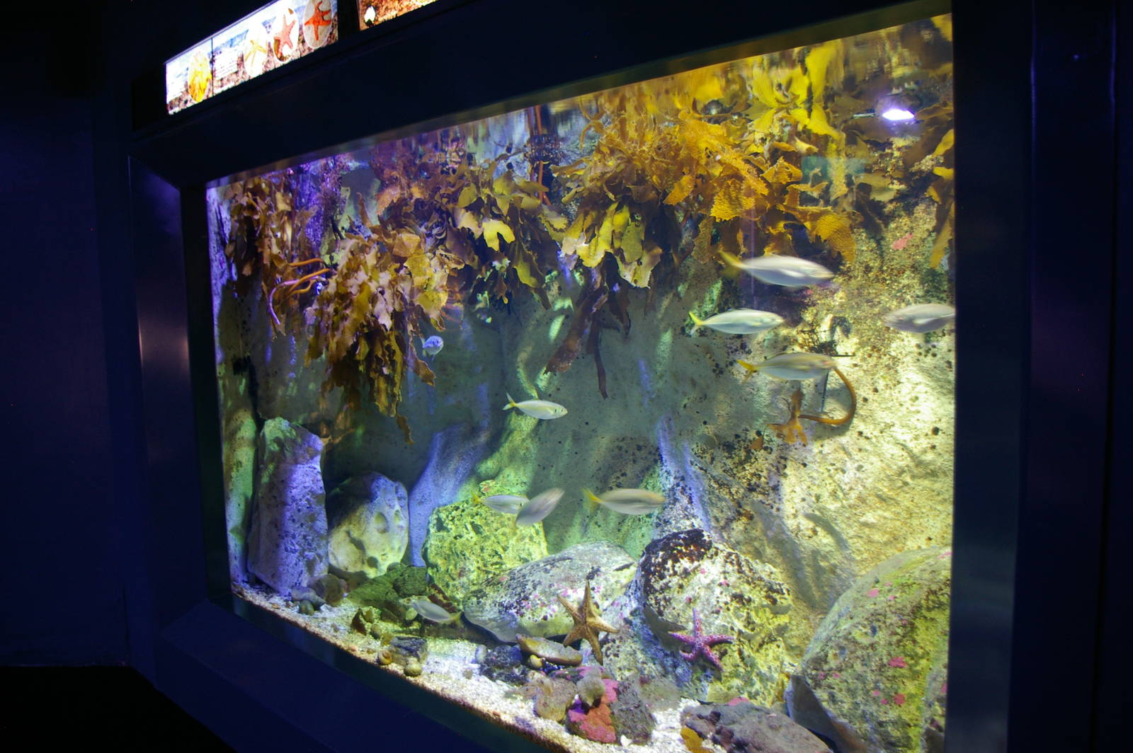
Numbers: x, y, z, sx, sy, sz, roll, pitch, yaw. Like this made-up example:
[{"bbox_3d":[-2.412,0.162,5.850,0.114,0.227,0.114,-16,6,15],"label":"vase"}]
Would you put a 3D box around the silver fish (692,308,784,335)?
[{"bbox_3d":[0.431,-0.139,2.150,0.245,0.067,0.033,0,5,28],"label":"silver fish"}]

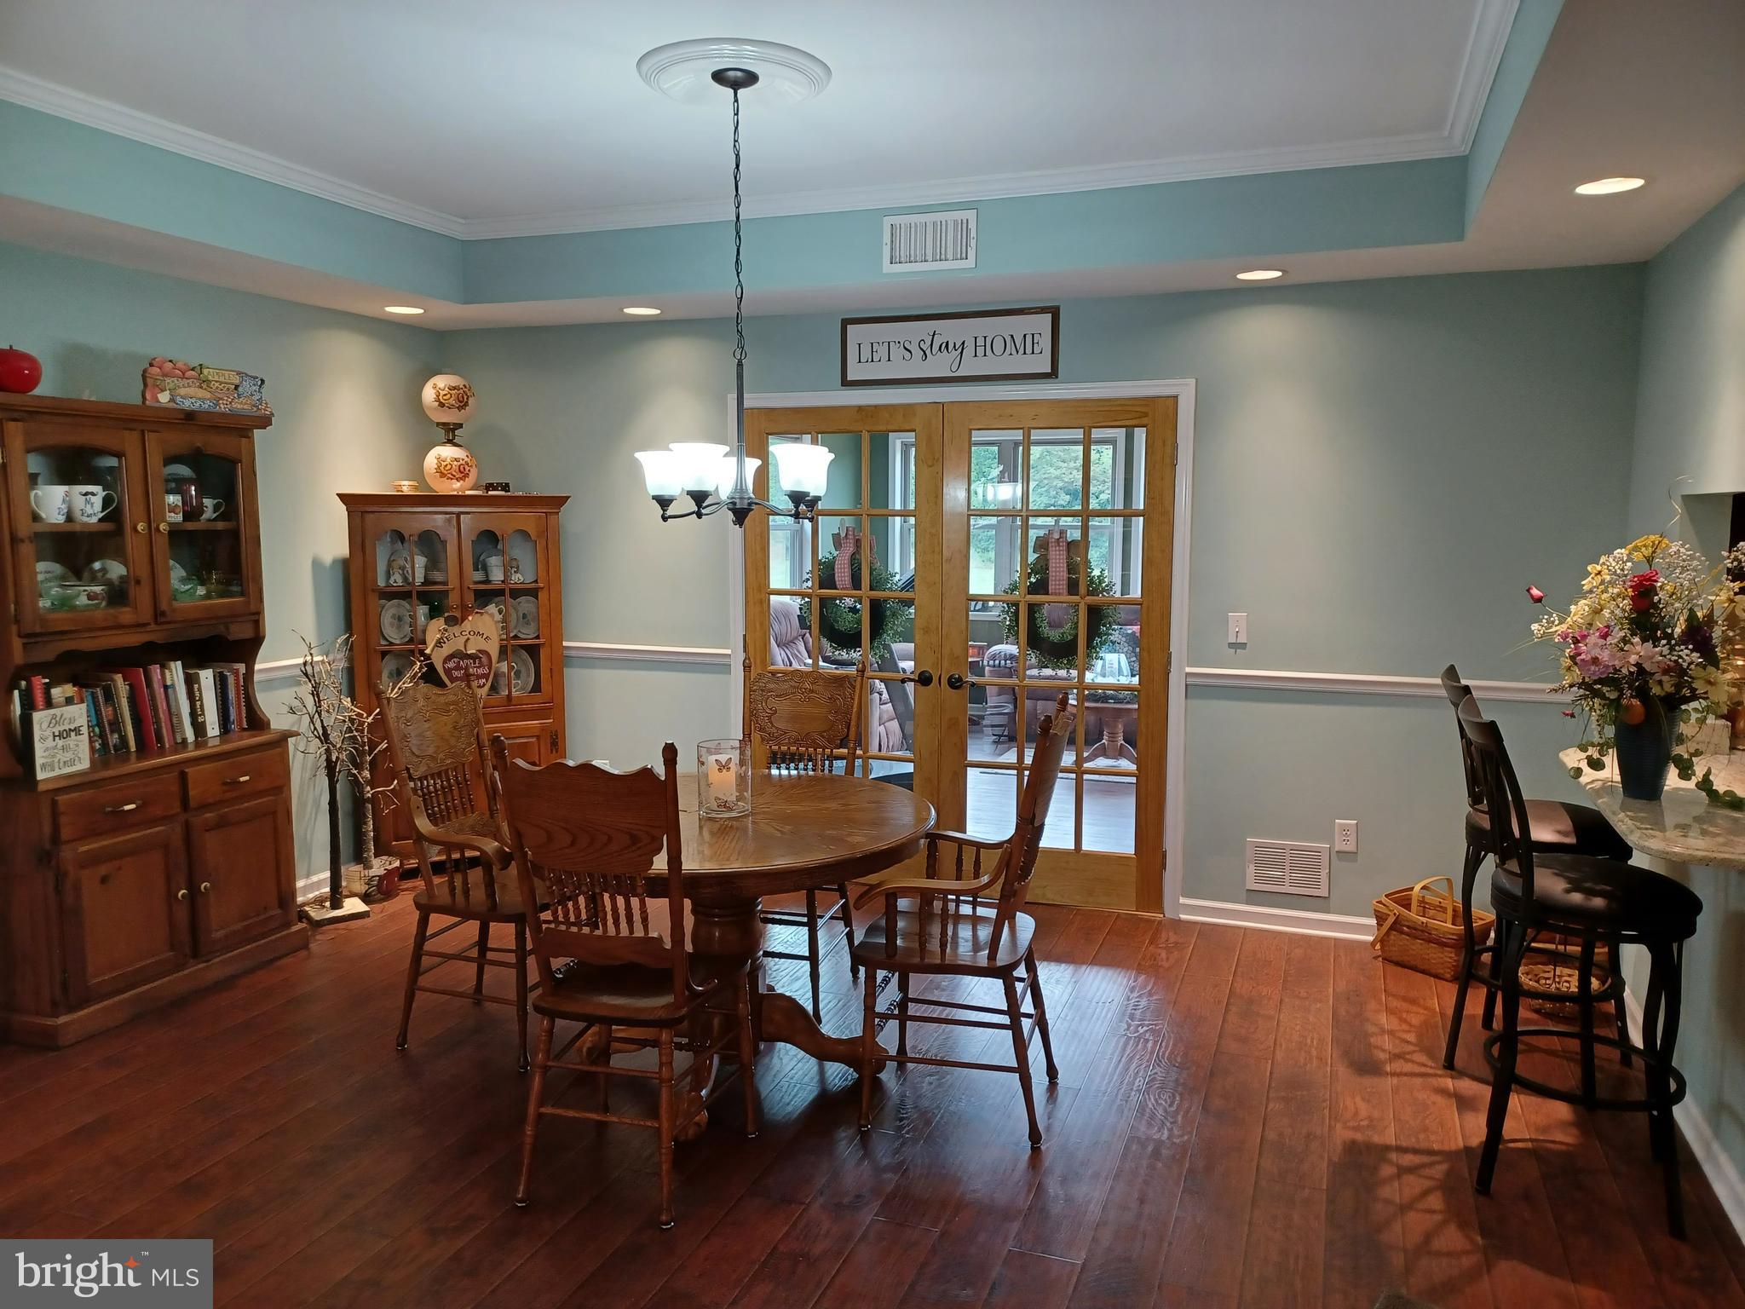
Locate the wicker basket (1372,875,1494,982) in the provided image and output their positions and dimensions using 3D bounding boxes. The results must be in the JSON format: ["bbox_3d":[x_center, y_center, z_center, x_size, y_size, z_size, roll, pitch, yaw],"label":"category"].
[{"bbox_3d":[2.014,0.955,4.514,0.260,0.315,0.355,-3,7,-24],"label":"wicker basket"}]

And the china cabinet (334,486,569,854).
[{"bbox_3d":[-1.896,0.113,5.798,0.970,1.670,0.520,-3,7,-24],"label":"china cabinet"}]

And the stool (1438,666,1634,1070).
[{"bbox_3d":[1.921,0.633,3.633,0.550,1.150,0.480,3,7,25],"label":"stool"}]

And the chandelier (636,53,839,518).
[{"bbox_3d":[-0.369,-0.957,3.437,0.570,1.215,0.570,0,6,0],"label":"chandelier"}]

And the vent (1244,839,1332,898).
[{"bbox_3d":[1.600,0.827,4.854,0.306,0.204,0.020,3,7,20],"label":"vent"}]

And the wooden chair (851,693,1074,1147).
[{"bbox_3d":[0.254,0.668,3.388,0.560,1.120,0.560,2,7,14],"label":"wooden chair"}]

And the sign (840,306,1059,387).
[{"bbox_3d":[0.296,-1.242,5.111,0.930,0.278,0.030,3,7,20],"label":"sign"}]

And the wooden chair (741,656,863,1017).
[{"bbox_3d":[-0.306,0.587,4.143,0.480,1.110,0.550,2,7,16],"label":"wooden chair"}]

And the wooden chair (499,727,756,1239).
[{"bbox_3d":[-0.576,0.704,3.043,0.480,1.120,0.550,2,7,16],"label":"wooden chair"}]

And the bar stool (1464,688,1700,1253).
[{"bbox_3d":[1.686,0.699,3.036,0.540,1.150,0.470,3,7,22],"label":"bar stool"}]

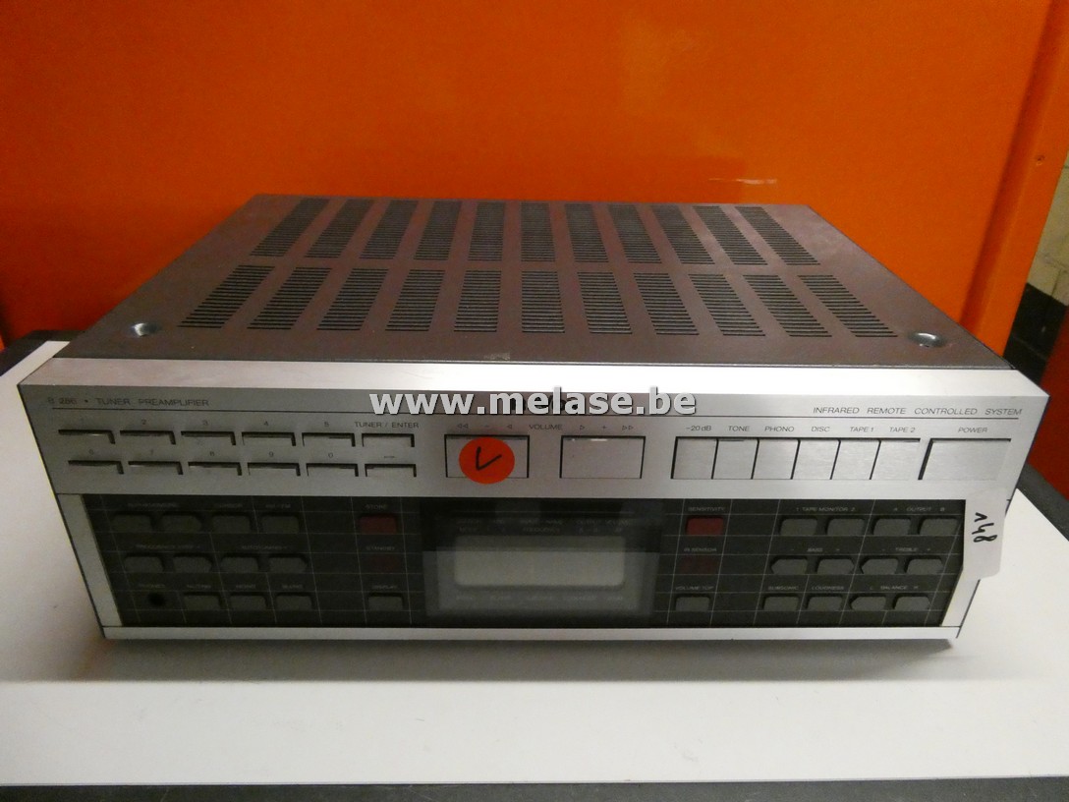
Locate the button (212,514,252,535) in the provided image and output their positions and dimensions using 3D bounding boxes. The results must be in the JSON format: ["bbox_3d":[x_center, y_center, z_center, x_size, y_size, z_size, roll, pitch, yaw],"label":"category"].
[{"bbox_3d":[-0.145,0.059,0.356,0.017,0.010,0.004,1,28,-1],"label":"button"}]

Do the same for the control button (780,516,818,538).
[{"bbox_3d":[0.129,0.061,0.361,0.017,0.011,0.004,1,29,-1],"label":"control button"}]

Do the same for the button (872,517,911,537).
[{"bbox_3d":[0.173,0.060,0.360,0.016,0.011,0.005,1,29,-1],"label":"button"}]

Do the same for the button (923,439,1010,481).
[{"bbox_3d":[0.198,0.028,0.342,0.035,0.021,0.004,1,30,-1],"label":"button"}]

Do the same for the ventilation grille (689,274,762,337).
[{"bbox_3d":[0.108,-0.055,0.423,0.022,0.003,0.094,1,29,-2],"label":"ventilation grille"}]

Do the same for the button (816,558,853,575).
[{"bbox_3d":[0.150,0.082,0.371,0.018,0.009,0.004,1,30,-1],"label":"button"}]

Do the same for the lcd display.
[{"bbox_3d":[0.003,0.080,0.374,0.085,0.034,0.004,1,29,-1],"label":"lcd display"}]

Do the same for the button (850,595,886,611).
[{"bbox_3d":[0.175,0.106,0.390,0.017,0.011,0.005,1,30,-1],"label":"button"}]

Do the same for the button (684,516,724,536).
[{"bbox_3d":[0.083,0.060,0.362,0.018,0.011,0.005,1,29,-2],"label":"button"}]

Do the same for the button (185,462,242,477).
[{"bbox_3d":[-0.146,0.030,0.340,0.023,0.007,0.005,1,29,-1],"label":"button"}]

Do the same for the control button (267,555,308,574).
[{"bbox_3d":[-0.122,0.080,0.369,0.017,0.011,0.005,1,29,-2],"label":"control button"}]

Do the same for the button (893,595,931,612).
[{"bbox_3d":[0.197,0.104,0.386,0.019,0.010,0.004,1,28,-1],"label":"button"}]

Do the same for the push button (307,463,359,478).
[{"bbox_3d":[-0.093,0.032,0.344,0.023,0.007,0.005,1,30,-1],"label":"push button"}]

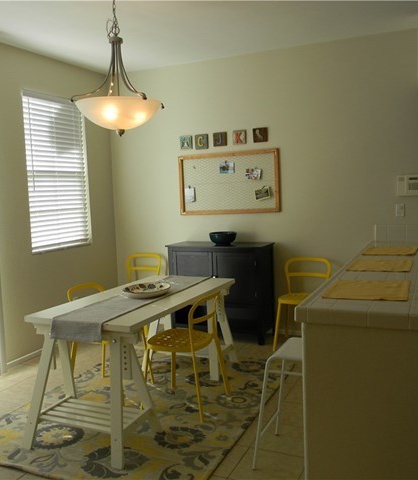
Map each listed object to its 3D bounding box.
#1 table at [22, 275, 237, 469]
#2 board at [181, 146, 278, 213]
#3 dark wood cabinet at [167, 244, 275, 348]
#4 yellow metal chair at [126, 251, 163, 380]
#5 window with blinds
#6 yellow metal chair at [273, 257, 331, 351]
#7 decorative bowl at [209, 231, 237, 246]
[{"bbox_3d":[-0.402,0.738,3.593,0.750,0.727,1.820,0,5,25],"label":"table"},{"bbox_3d":[0.192,-0.564,5.179,1.080,0.610,0.035,0,5,25],"label":"board"},{"bbox_3d":[0.129,0.499,5.108,1.000,0.902,0.400,0,5,25],"label":"dark wood cabinet"},{"bbox_3d":[-0.772,0.568,5.428,0.460,0.777,0.500,0,5,25],"label":"yellow metal chair"},{"bbox_3d":[-1.448,-0.638,4.994,0.080,1.460,0.850,0,5,25],"label":"window with blinds"},{"bbox_3d":[0.848,0.572,4.671,0.460,0.777,0.500,0,5,25],"label":"yellow metal chair"},{"bbox_3d":[0.142,-0.004,5.003,0.285,0.116,0.285,-2,5,0],"label":"decorative bowl"}]

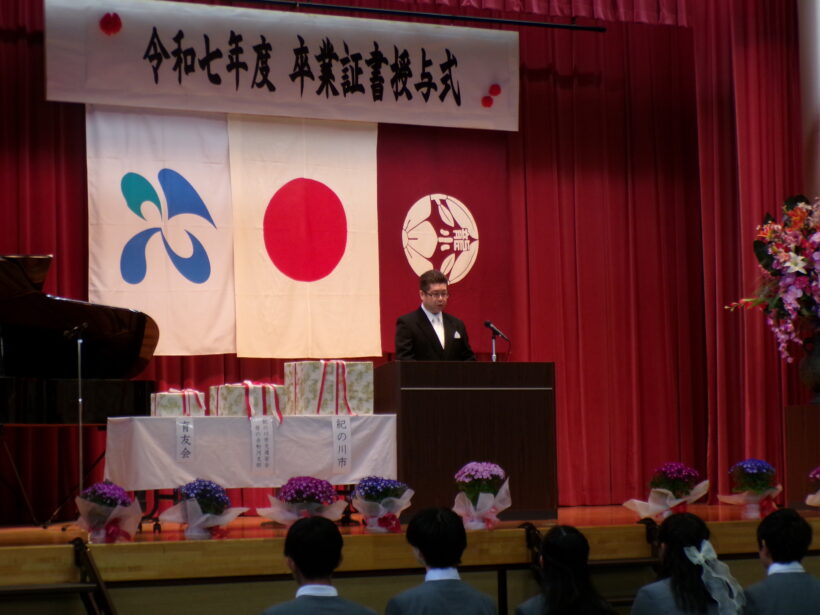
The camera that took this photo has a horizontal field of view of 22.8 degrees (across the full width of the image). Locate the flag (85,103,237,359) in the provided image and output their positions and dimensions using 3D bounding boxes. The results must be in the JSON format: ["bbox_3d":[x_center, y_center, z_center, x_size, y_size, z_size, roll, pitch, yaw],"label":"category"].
[{"bbox_3d":[-1.694,-0.551,14.089,1.121,1.771,0.050,1,-5,-27],"label":"flag"}]

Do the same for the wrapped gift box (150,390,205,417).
[{"bbox_3d":[-1.441,0.611,12.669,0.293,0.150,0.160,1,-5,-27],"label":"wrapped gift box"}]

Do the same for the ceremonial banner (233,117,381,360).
[{"bbox_3d":[-0.739,-0.553,14.552,1.148,1.833,0.050,1,-5,-27],"label":"ceremonial banner"}]

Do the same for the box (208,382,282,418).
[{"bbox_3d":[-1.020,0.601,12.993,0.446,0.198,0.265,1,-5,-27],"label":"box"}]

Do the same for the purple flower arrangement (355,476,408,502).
[{"bbox_3d":[-0.164,1.046,11.704,0.310,0.155,0.280,1,-5,-27],"label":"purple flower arrangement"}]

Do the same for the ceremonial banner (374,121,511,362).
[{"bbox_3d":[0.231,-0.529,15.089,1.194,1.752,0.050,1,-5,-27],"label":"ceremonial banner"}]

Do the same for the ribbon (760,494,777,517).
[{"bbox_3d":[2.251,1.245,12.775,0.110,0.150,0.080,1,-5,-27],"label":"ribbon"}]

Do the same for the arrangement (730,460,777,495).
[{"bbox_3d":[2.166,1.065,12.847,0.290,0.225,0.280,-1,-4,0],"label":"arrangement"}]

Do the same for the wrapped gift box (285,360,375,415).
[{"bbox_3d":[-0.523,0.534,13.164,0.492,0.343,0.300,1,-5,-27],"label":"wrapped gift box"}]

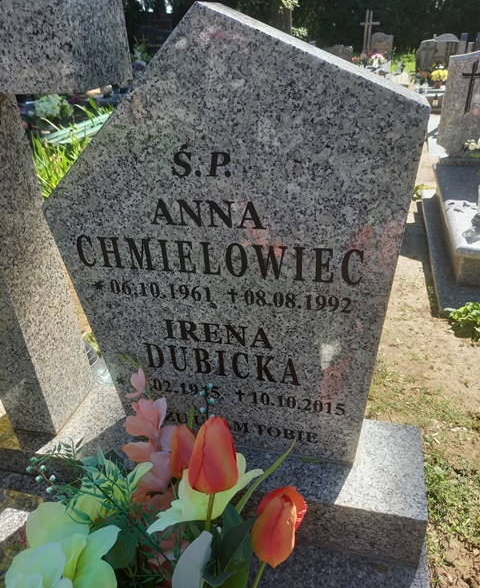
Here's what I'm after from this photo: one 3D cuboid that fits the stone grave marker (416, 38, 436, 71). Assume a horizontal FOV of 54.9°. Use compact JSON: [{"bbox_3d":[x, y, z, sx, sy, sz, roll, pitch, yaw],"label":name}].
[{"bbox_3d":[3.162,-4.007,7.896,0.320,0.618,0.120,4,29,15],"label":"stone grave marker"}]

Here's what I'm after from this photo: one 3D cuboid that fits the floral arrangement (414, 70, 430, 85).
[{"bbox_3d":[3.047,-3.626,7.741,0.250,0.227,0.240,4,29,15],"label":"floral arrangement"}]

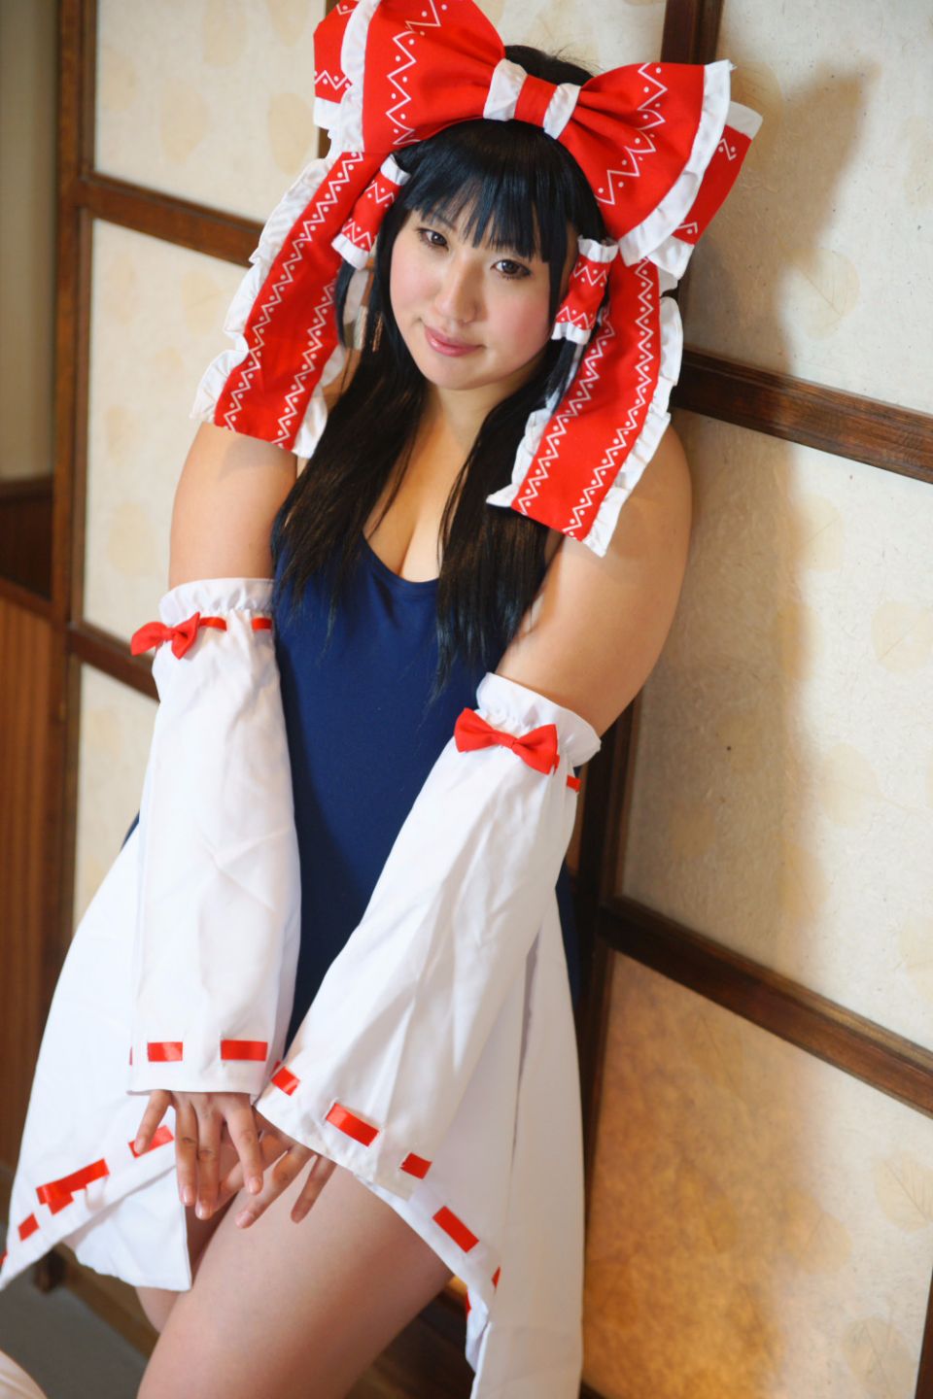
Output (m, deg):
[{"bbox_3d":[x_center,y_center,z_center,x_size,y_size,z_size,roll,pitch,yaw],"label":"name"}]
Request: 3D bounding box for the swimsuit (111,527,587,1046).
[{"bbox_3d":[-0.084,0.078,2.280,0.380,0.560,0.260,17,14,16],"label":"swimsuit"}]

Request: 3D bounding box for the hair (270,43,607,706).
[{"bbox_3d":[-0.016,-0.267,2.200,0.250,0.530,0.260,17,16,14],"label":"hair"}]

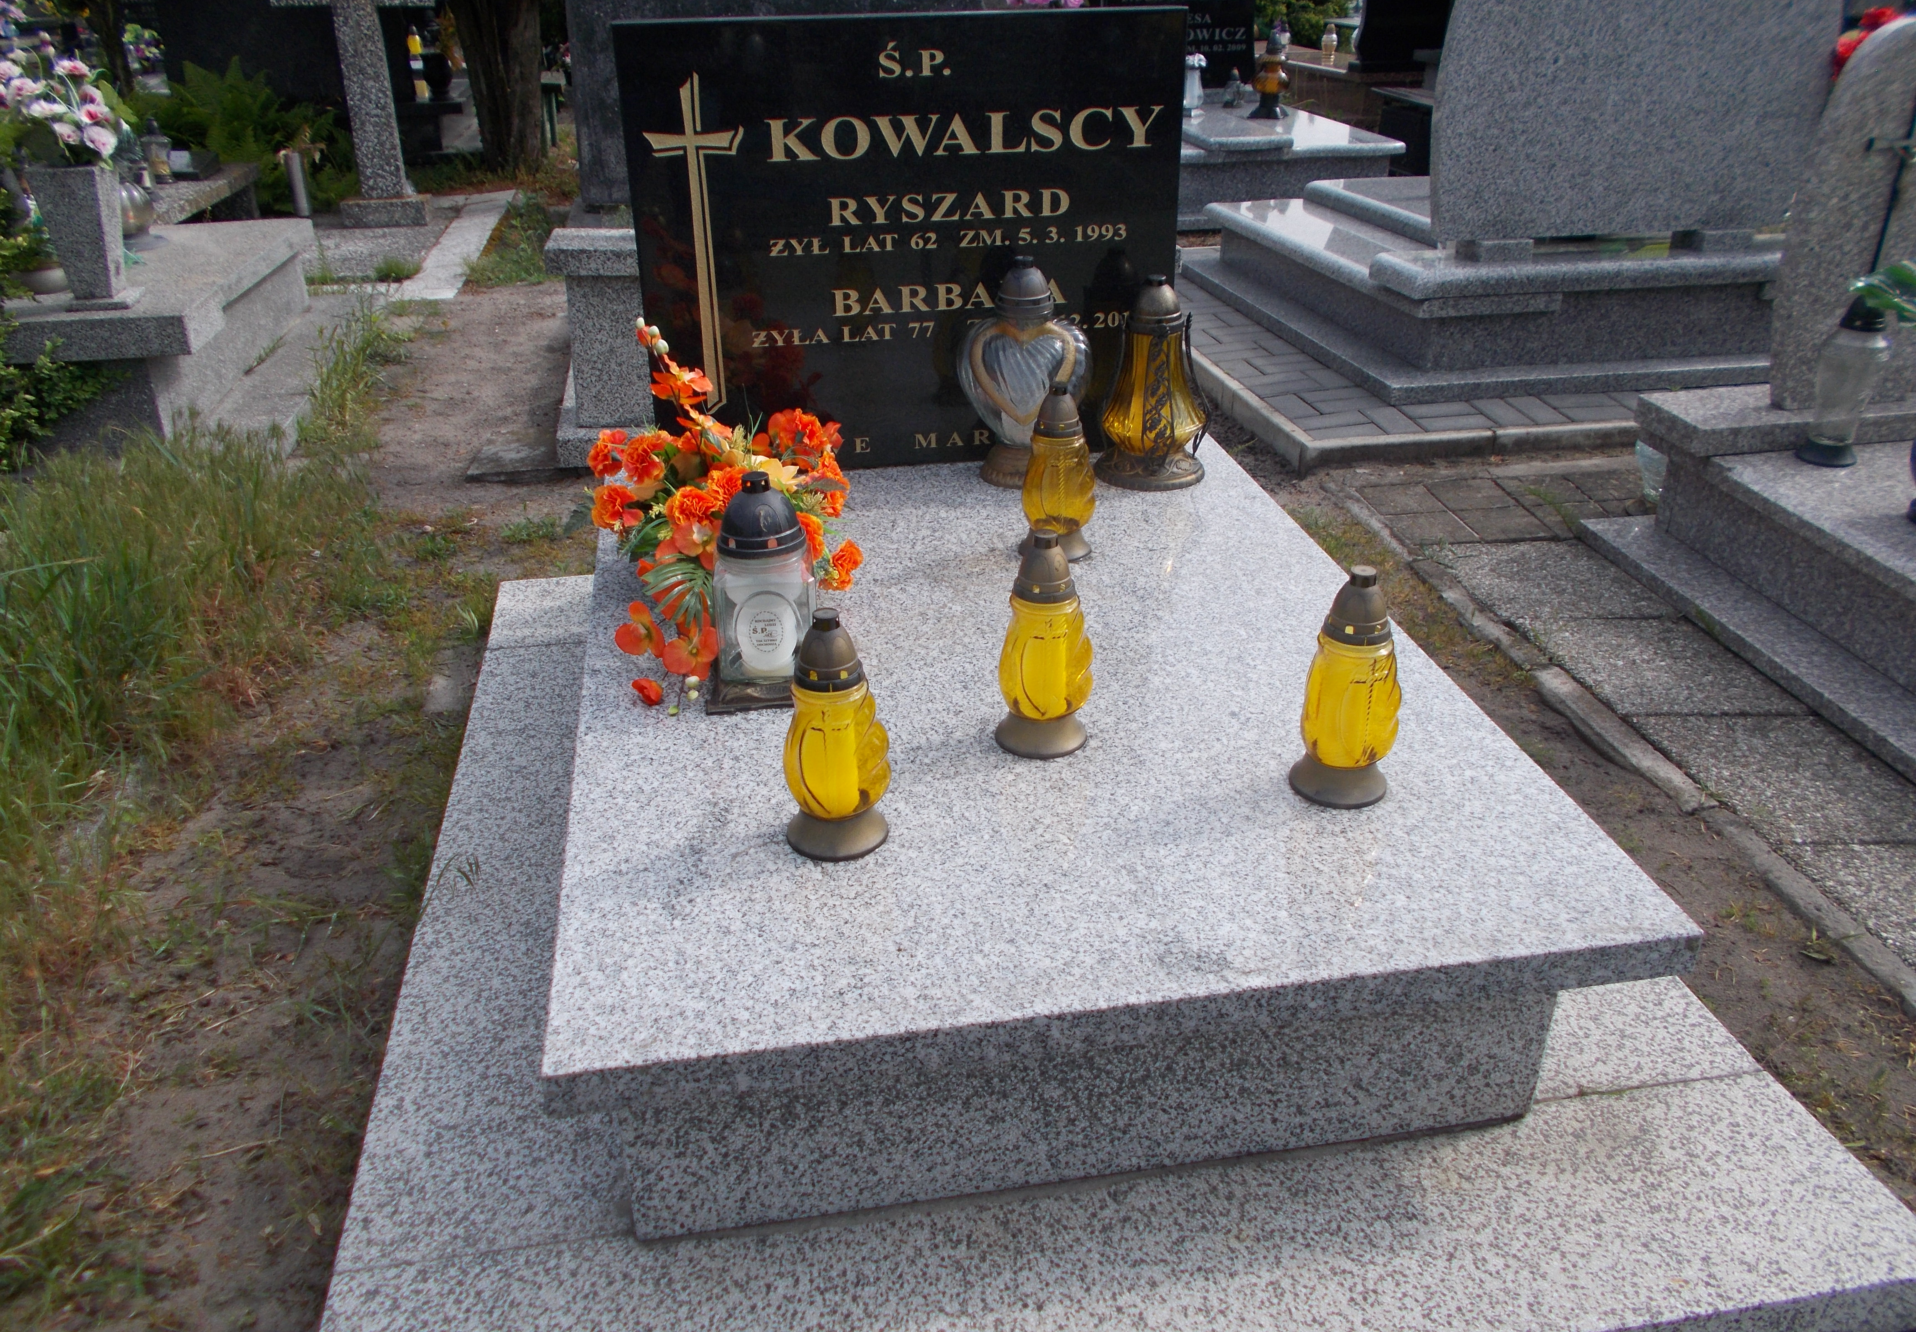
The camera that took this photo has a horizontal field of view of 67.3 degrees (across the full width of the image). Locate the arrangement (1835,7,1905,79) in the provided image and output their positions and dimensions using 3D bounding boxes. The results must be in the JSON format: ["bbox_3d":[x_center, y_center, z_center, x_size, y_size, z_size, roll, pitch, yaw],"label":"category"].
[{"bbox_3d":[2.309,-1.543,3.613,0.230,0.250,0.220,-5,29,-9],"label":"arrangement"}]

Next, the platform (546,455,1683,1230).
[{"bbox_3d":[0.045,0.081,1.974,1.040,0.322,1.508,-5,28,-9],"label":"platform"}]

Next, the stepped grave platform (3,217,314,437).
[{"bbox_3d":[-2.467,-0.917,3.825,1.250,0.320,1.360,-5,29,-9],"label":"stepped grave platform"}]

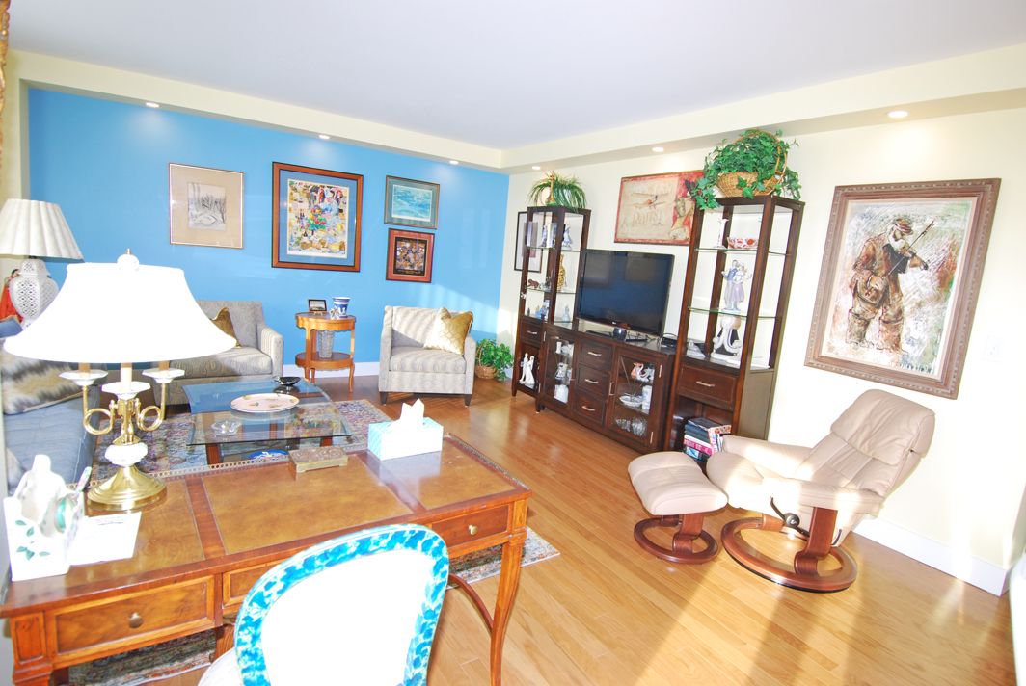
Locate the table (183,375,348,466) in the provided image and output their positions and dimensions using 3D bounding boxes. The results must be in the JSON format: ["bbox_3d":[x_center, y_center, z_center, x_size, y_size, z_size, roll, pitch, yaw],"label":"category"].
[{"bbox_3d":[-1.563,0.600,3.196,0.790,0.440,1.280,-2,11,-32],"label":"table"}]

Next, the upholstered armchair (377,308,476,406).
[{"bbox_3d":[-0.863,0.112,5.164,0.865,0.840,0.830,3,10,-12],"label":"upholstered armchair"}]

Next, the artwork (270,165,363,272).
[{"bbox_3d":[-1.893,-1.198,5.018,0.832,0.964,0.035,-2,11,-34],"label":"artwork"}]

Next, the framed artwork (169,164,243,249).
[{"bbox_3d":[-2.670,-1.183,4.498,0.552,0.671,0.030,-2,11,-34],"label":"framed artwork"}]

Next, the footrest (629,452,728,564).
[{"bbox_3d":[0.854,0.876,2.758,0.430,0.410,0.530,5,9,-1],"label":"footrest"}]

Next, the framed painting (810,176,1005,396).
[{"bbox_3d":[2.100,-0.322,2.858,0.055,1.080,0.760,-2,11,-34],"label":"framed painting"}]

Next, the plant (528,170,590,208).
[{"bbox_3d":[0.417,-1.458,4.934,0.440,0.390,0.520,-2,11,-34],"label":"plant"}]

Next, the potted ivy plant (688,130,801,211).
[{"bbox_3d":[1.481,-1.106,3.302,0.460,0.460,0.600,-2,11,-34],"label":"potted ivy plant"}]

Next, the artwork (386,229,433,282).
[{"bbox_3d":[-1.146,-0.969,5.772,0.540,0.560,0.030,-2,11,-32],"label":"artwork"}]

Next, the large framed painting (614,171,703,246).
[{"bbox_3d":[1.193,-1.107,4.273,0.030,0.570,0.910,-2,11,-32],"label":"large framed painting"}]

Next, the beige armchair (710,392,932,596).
[{"bbox_3d":[1.476,0.685,2.651,0.910,0.920,0.780,6,9,10],"label":"beige armchair"}]

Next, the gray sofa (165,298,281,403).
[{"bbox_3d":[-2.509,0.100,4.384,0.870,0.850,0.820,-1,11,-32],"label":"gray sofa"}]

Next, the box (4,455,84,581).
[{"bbox_3d":[-0.962,0.351,1.059,0.100,0.195,0.150,-2,11,-32],"label":"box"}]

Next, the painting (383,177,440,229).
[{"bbox_3d":[-1.105,-1.540,5.675,0.615,0.500,0.030,-2,11,-32],"label":"painting"}]

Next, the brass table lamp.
[{"bbox_3d":[-0.958,0.086,1.289,0.450,0.630,0.450,-2,11,-34],"label":"brass table lamp"}]

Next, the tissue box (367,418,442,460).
[{"bbox_3d":[-0.369,0.328,1.777,0.223,0.090,0.112,-1,11,-32],"label":"tissue box"}]

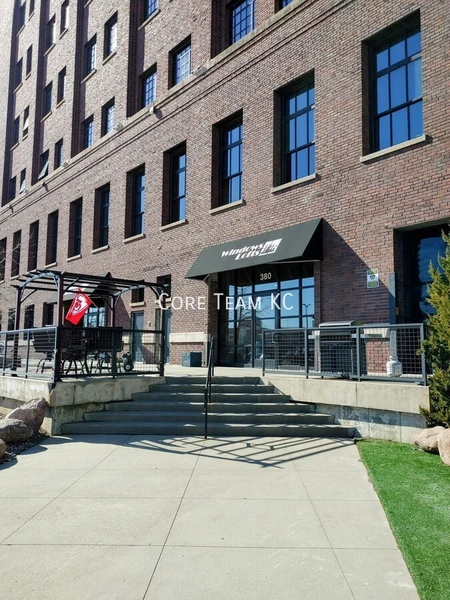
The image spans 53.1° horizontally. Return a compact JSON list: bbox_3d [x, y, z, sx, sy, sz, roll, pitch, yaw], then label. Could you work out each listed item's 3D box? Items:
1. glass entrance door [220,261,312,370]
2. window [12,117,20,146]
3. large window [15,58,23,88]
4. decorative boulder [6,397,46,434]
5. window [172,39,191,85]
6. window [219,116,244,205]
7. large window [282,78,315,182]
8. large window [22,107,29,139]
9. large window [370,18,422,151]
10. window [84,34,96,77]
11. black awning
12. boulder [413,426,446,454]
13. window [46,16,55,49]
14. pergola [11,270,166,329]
[{"bbox_3d":[1.175,0.494,13.454,0.150,3.068,4.052,6,-9,-42],"label":"glass entrance door"},{"bbox_3d":[-15.084,-12.146,32.756,0.200,2.134,1.291,6,-9,-42],"label":"window"},{"bbox_3d":[-16.070,-17.702,35.428,0.200,2.152,1.476,6,-9,-43],"label":"large window"},{"bbox_3d":[-3.553,2.085,8.067,0.680,0.640,0.600,3,-7,-23],"label":"decorative boulder"},{"bbox_3d":[-1.710,-9.263,17.835,0.200,1.712,1.340,6,-9,-42],"label":"window"},{"bbox_3d":[0.296,-4.815,15.927,0.200,3.024,1.445,6,-9,-43],"label":"window"},{"bbox_3d":[2.284,-5.055,13.807,0.200,3.024,1.456,6,-9,-43],"label":"large window"},{"bbox_3d":[-13.696,-12.301,31.259,0.200,2.110,1.167,6,-9,-42],"label":"large window"},{"bbox_3d":[4.381,-5.344,11.562,0.200,3.014,1.476,6,-9,-43],"label":"large window"},{"bbox_3d":[-7.116,-12.974,24.156,0.200,2.060,1.266,6,-9,-42],"label":"window"},{"bbox_3d":[0.674,-1.488,13.909,0.920,1.160,5.020,6,-9,-43],"label":"black awning"},{"bbox_3d":[3.295,2.229,7.243,0.510,0.390,0.420,-2,-7,24],"label":"boulder"},{"bbox_3d":[-11.084,-17.081,28.953,0.200,2.010,1.315,6,-9,-42],"label":"window"},{"bbox_3d":[-2.909,0.584,9.669,2.560,2.080,2.480,6,-9,-43],"label":"pergola"}]

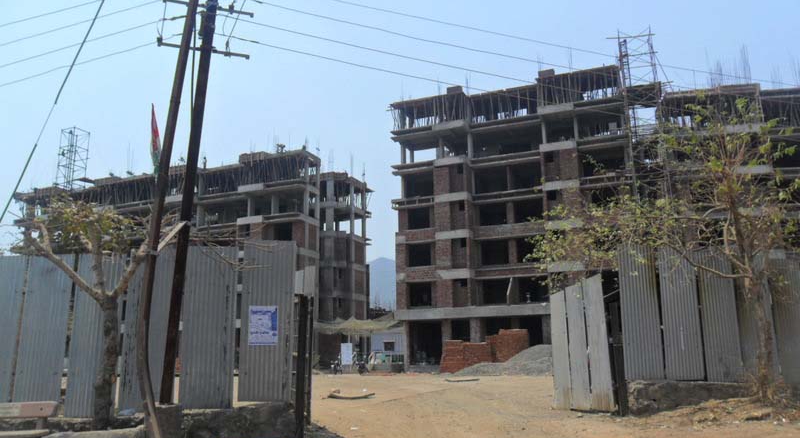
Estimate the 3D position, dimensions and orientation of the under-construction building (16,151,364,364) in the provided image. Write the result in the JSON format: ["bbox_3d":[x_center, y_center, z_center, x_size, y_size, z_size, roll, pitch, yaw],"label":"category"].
[{"bbox_3d":[-23.439,6.549,68.124,39.500,19.700,12.500,-6,-12,24],"label":"under-construction building"}]

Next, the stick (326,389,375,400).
[{"bbox_3d":[-1.565,5.580,19.726,1.600,0.200,0.400,-1,-11,0],"label":"stick"}]

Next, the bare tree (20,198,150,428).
[{"bbox_3d":[-4.420,1.342,8.770,1.750,3.150,1.650,4,-13,-26],"label":"bare tree"}]

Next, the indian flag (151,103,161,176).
[{"bbox_3d":[-3.766,-1.224,9.611,0.180,1.150,0.130,3,-12,-22],"label":"indian flag"}]

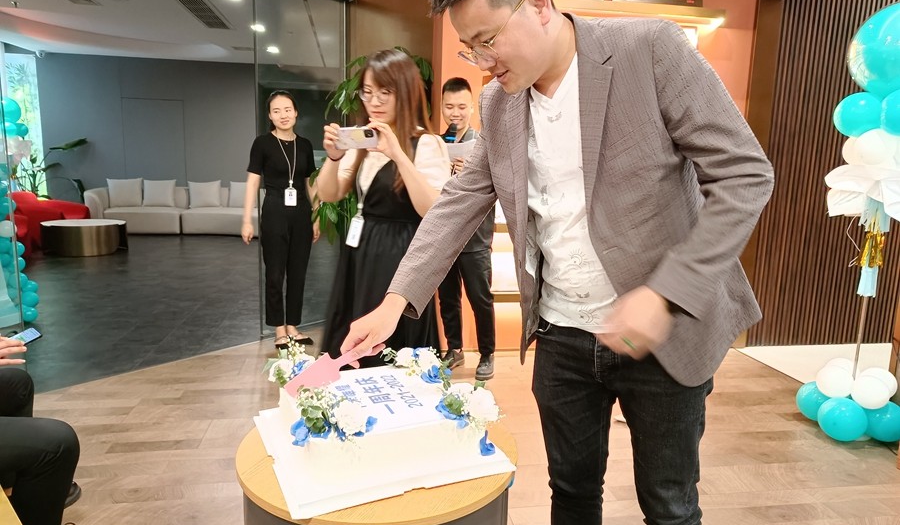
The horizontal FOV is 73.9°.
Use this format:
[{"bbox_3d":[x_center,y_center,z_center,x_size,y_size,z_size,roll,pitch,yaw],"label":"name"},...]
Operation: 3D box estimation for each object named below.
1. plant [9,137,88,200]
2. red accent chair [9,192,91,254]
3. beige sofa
[{"bbox_3d":[-6.163,-1.195,9.160,1.000,1.420,0.900,2,9,0],"label":"plant"},{"bbox_3d":[-5.254,-0.555,7.587,0.950,0.720,1.150,5,10,20],"label":"red accent chair"},{"bbox_3d":[-4.193,-0.874,9.677,2.880,0.750,1.030,2,9,-1],"label":"beige sofa"}]

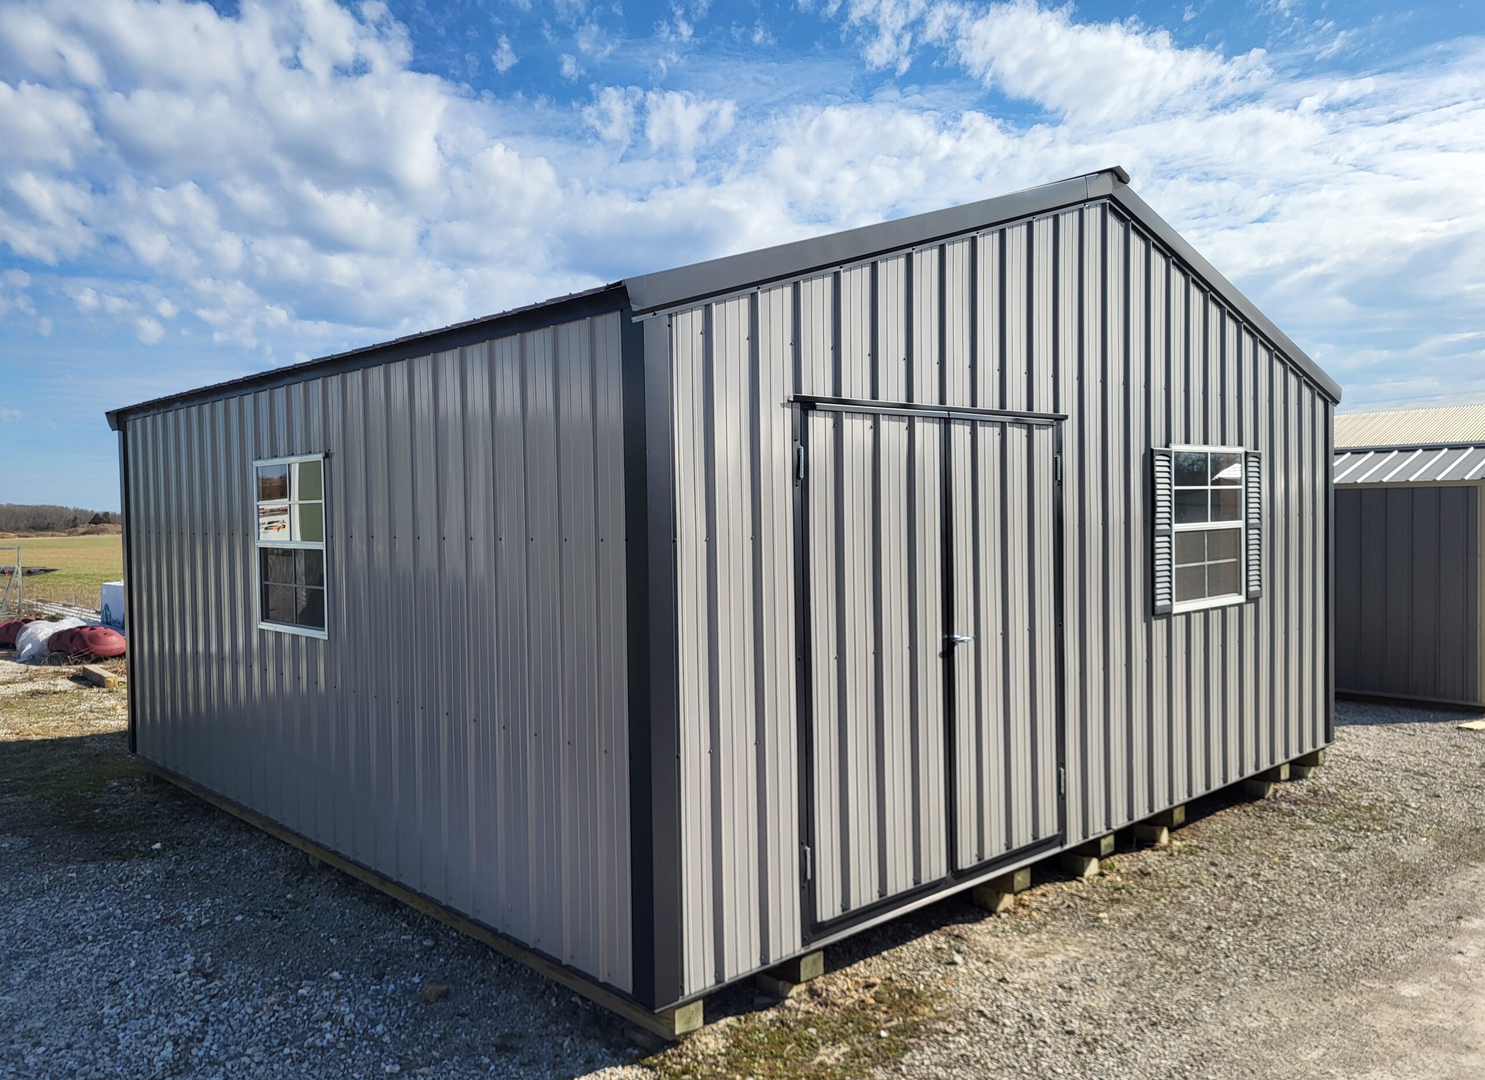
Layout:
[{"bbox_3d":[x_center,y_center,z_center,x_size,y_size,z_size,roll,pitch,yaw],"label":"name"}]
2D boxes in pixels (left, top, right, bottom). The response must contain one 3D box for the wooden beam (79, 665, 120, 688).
[{"bbox_3d":[-7.928,1.684,13.768,0.135,0.135,1.369,-2,2,-40],"label":"wooden beam"}]

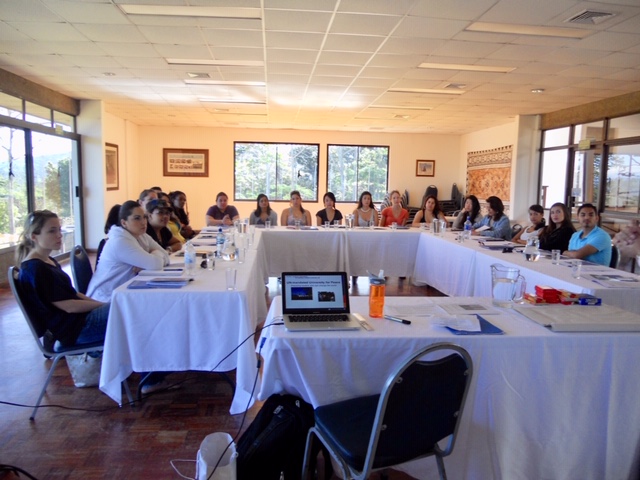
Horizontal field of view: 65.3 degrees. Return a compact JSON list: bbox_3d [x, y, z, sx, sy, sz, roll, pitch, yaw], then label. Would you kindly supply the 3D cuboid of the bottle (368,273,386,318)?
[{"bbox_3d":[0.280,0.257,2.397,0.083,0.219,0.077,1,6,-6],"label":"bottle"}]

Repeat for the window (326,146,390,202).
[{"bbox_3d":[1.024,-1.758,13.281,1.666,1.547,0.100,1,6,-6],"label":"window"}]

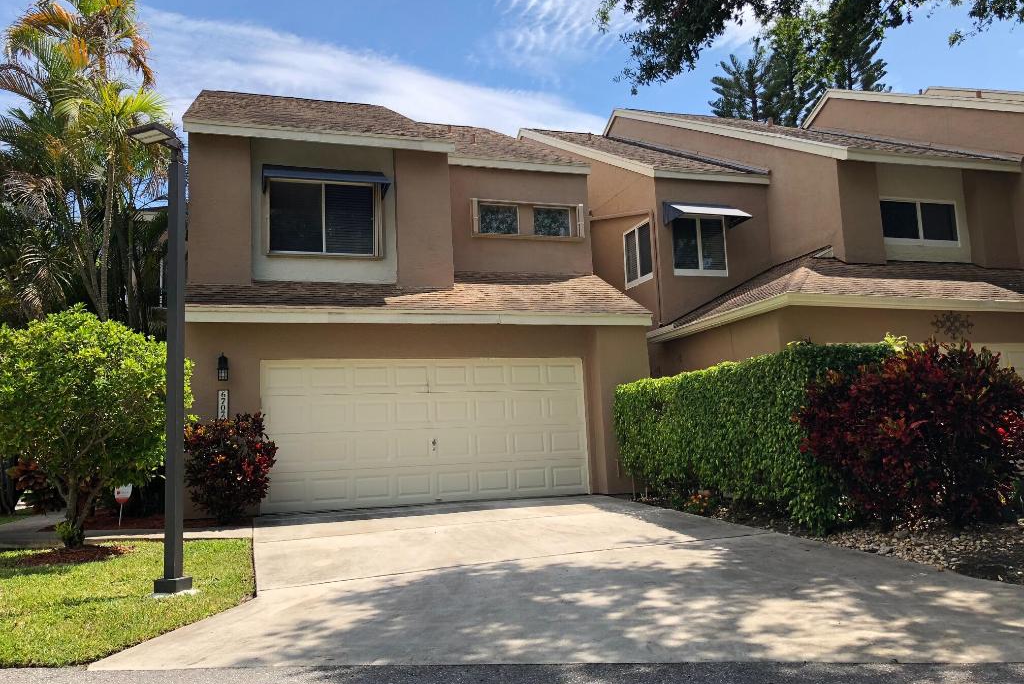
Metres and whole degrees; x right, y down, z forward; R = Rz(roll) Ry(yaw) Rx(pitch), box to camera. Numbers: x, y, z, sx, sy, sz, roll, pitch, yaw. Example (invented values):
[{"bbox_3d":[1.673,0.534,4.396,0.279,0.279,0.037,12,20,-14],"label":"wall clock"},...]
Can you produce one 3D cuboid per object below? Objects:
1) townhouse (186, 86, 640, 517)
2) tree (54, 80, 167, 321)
[{"bbox_3d":[-2.879,-1.129,16.918,6.650,8.330,11.200,0,-8,-19],"label":"townhouse"},{"bbox_3d":[-6.407,-0.810,13.075,1.850,7.000,1.850,1,-8,-26],"label":"tree"}]

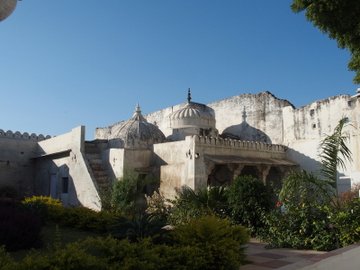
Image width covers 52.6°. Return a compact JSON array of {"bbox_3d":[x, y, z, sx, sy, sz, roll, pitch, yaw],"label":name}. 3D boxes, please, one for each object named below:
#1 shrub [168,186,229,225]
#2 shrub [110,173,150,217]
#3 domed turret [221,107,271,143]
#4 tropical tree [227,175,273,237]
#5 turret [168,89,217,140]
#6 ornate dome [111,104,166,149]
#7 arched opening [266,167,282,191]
[{"bbox_3d":[0.696,2.691,13.700,2.200,1.600,2.000,0,-8,0],"label":"shrub"},{"bbox_3d":[-2.331,2.838,16.800,1.750,2.000,1.600,0,-8,0],"label":"shrub"},{"bbox_3d":[4.373,-0.701,24.300,3.350,2.400,3.000,7,-11,-41],"label":"domed turret"},{"bbox_3d":[2.348,2.382,12.300,1.600,2.050,1.550,0,-8,0],"label":"tropical tree"},{"bbox_3d":[0.807,-1.323,23.500,3.000,3.350,3.000,0,-8,0],"label":"turret"},{"bbox_3d":[-2.337,-0.479,20.500,3.150,2.500,3.150,0,-8,0],"label":"ornate dome"},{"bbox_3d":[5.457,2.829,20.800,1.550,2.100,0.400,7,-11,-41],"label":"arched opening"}]

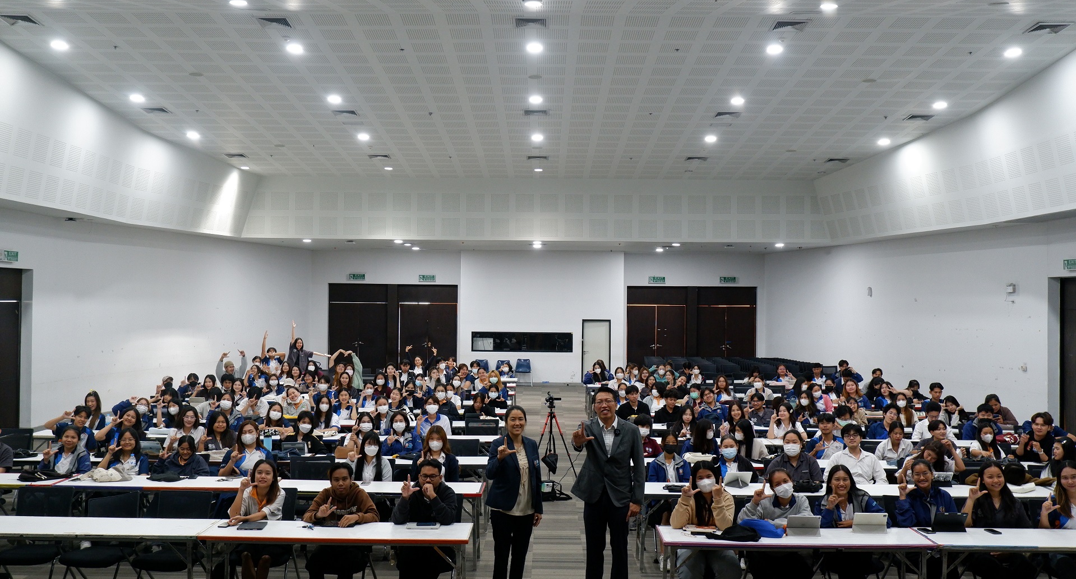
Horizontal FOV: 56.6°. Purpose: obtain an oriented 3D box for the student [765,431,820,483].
[{"bbox_3d":[2.572,2.035,9.970,0.560,1.240,0.750,0,-1,8],"label":"student"}]

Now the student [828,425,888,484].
[{"bbox_3d":[3.227,2.012,9.995,0.580,1.300,0.750,0,-1,8],"label":"student"}]

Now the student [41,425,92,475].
[{"bbox_3d":[-4.765,1.970,10.028,0.500,1.230,0.750,1,-1,-12],"label":"student"}]

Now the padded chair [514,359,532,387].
[{"bbox_3d":[-0.443,2.539,30.068,0.500,0.790,0.540,1,-1,0],"label":"padded chair"}]

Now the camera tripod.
[{"bbox_3d":[0.203,2.055,13.018,0.820,1.260,0.750,1,-1,0],"label":"camera tripod"}]

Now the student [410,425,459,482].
[{"bbox_3d":[-1.035,1.996,9.998,0.480,1.250,0.750,1,-1,-5],"label":"student"}]

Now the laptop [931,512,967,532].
[{"bbox_3d":[3.194,1.805,7.808,0.265,0.156,0.180,1,-1,2],"label":"laptop"}]

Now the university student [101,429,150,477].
[{"bbox_3d":[-4.173,1.981,10.023,0.500,1.220,0.750,1,-1,-10],"label":"university student"}]

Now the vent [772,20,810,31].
[{"bbox_3d":[3.683,-3.836,14.533,0.490,0.050,0.490,1,-5,0],"label":"vent"}]

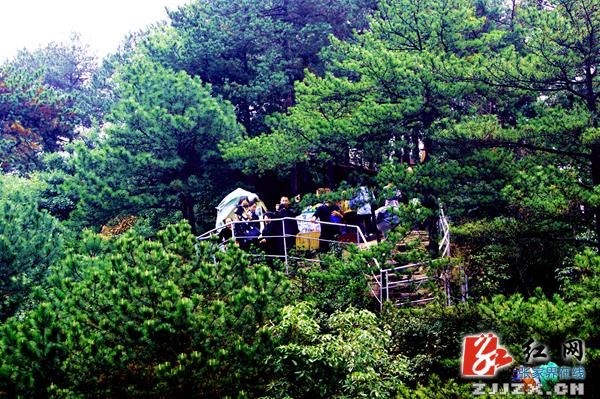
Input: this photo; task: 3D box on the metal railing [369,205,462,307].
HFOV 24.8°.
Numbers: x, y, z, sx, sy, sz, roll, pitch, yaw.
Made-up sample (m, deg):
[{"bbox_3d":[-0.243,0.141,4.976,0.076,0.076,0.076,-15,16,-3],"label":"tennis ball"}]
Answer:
[{"bbox_3d":[2.538,1.318,30.000,2.000,2.200,1.800,0,-2,0],"label":"metal railing"}]

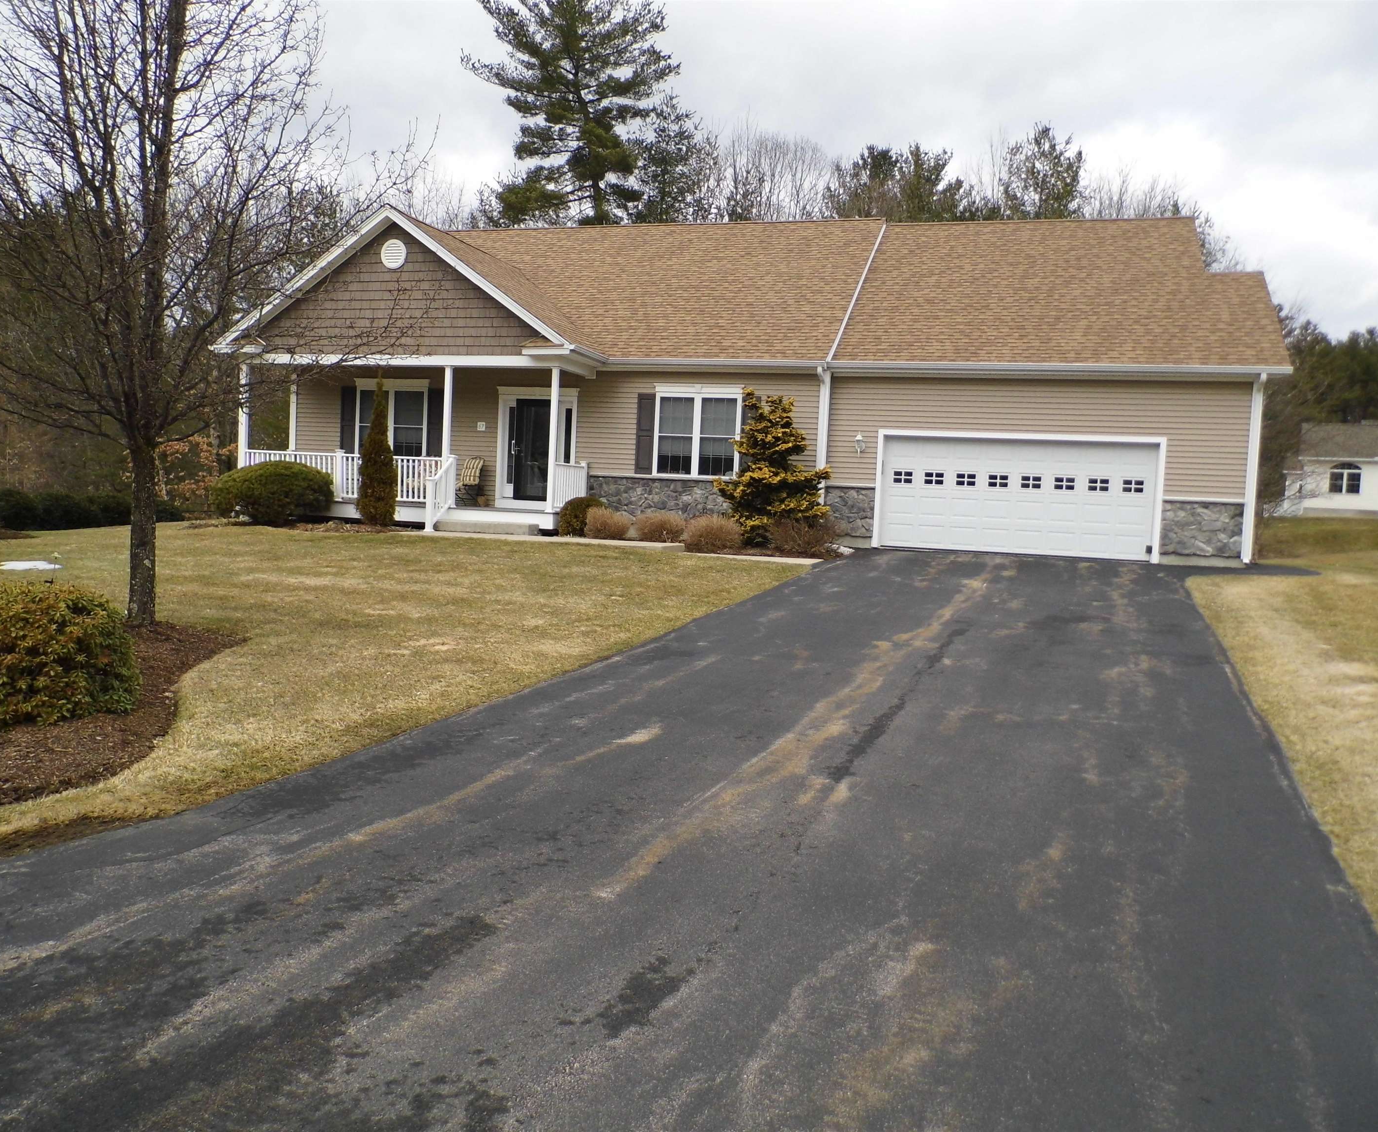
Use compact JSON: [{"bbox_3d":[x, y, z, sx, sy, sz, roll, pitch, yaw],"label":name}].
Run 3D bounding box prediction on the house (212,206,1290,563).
[{"bbox_3d":[1.888,-4.594,25.927,20.270,7.680,13.940,4,3,17],"label":"house"}]

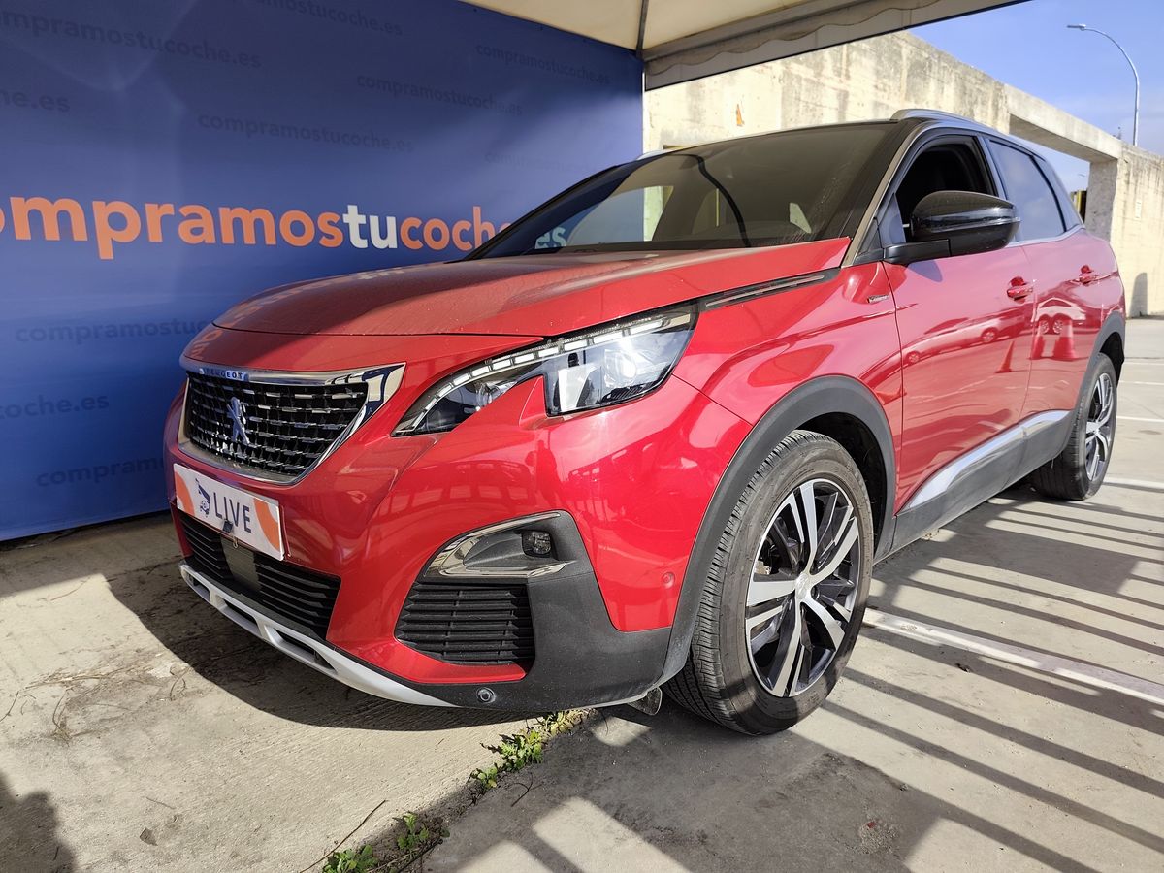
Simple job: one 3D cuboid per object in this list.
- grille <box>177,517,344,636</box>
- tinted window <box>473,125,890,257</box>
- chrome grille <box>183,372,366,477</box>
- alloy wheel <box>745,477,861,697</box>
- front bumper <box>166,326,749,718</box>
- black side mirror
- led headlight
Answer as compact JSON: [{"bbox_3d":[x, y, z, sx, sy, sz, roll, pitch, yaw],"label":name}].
[{"bbox_3d":[-0.735,0.273,1.698,0.840,0.170,0.090,9,14,44],"label":"grille"},{"bbox_3d":[0.329,-0.806,2.613,1.460,0.110,0.930,9,47,44],"label":"tinted window"},{"bbox_3d":[-0.727,-0.049,1.654,0.900,0.215,0.110,9,14,44],"label":"chrome grille"},{"bbox_3d":[0.432,0.321,1.736,0.180,0.485,0.485,9,14,44],"label":"alloy wheel"},{"bbox_3d":[-0.544,0.093,1.865,1.800,0.710,0.660,9,14,44],"label":"front bumper"},{"bbox_3d":[0.905,-0.513,1.904,0.240,0.170,0.280,9,14,44],"label":"black side mirror"},{"bbox_3d":[-0.061,-0.120,1.396,0.540,0.220,0.180,0,10,5],"label":"led headlight"}]

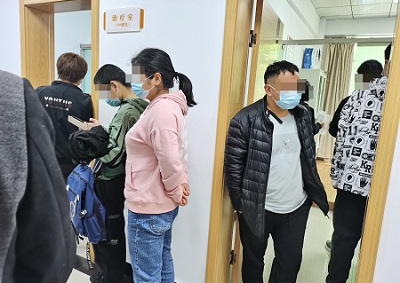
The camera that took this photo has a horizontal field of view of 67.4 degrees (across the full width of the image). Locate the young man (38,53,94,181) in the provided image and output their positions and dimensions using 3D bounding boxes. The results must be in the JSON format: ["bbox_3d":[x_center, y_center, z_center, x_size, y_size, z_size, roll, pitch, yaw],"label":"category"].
[{"bbox_3d":[-1.003,0.210,2.240,0.480,1.700,0.310,7,9,18],"label":"young man"}]

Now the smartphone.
[{"bbox_3d":[-0.763,-0.112,1.890,0.160,0.010,0.076,29,-32,0],"label":"smartphone"}]

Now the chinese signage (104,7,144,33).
[{"bbox_3d":[-0.491,-0.783,1.943,0.332,0.156,0.022,8,10,27],"label":"chinese signage"}]

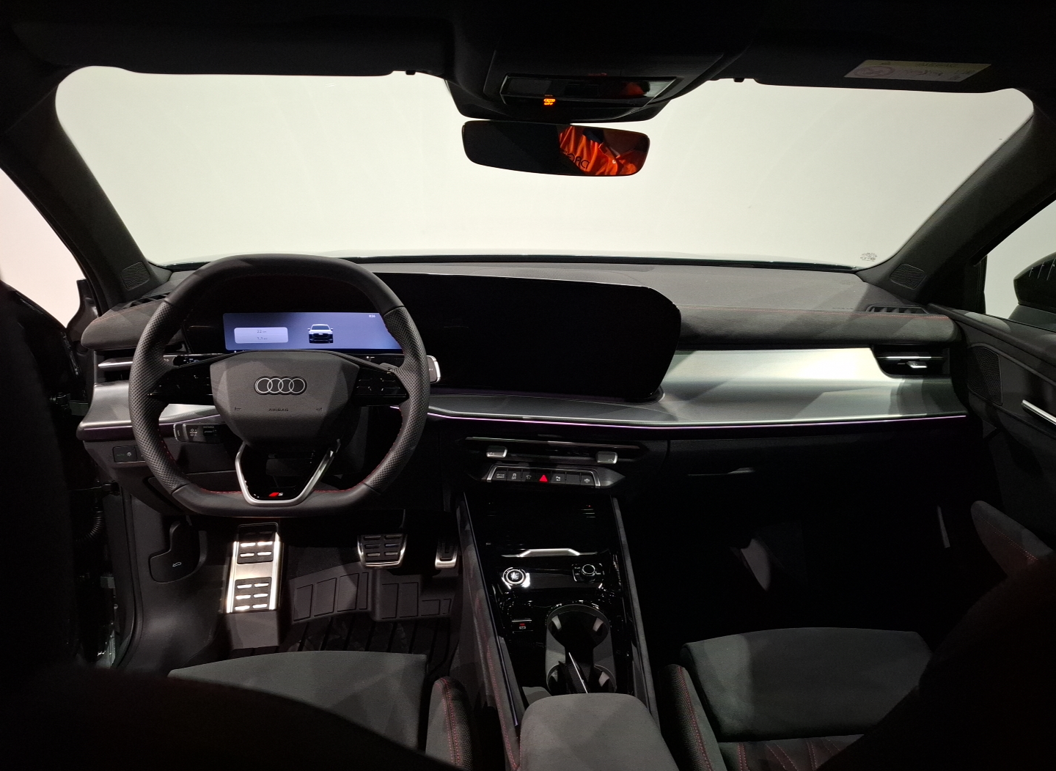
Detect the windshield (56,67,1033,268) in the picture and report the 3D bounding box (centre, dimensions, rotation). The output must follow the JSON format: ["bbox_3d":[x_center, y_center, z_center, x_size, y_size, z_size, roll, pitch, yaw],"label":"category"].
[{"bbox_3d":[0.016,-0.282,1.119,1.340,0.110,0.700,-1,-9,-4],"label":"windshield"}]

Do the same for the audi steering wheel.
[{"bbox_3d":[-0.314,0.003,0.903,0.368,0.338,0.090,-1,-5,-4],"label":"audi steering wheel"}]

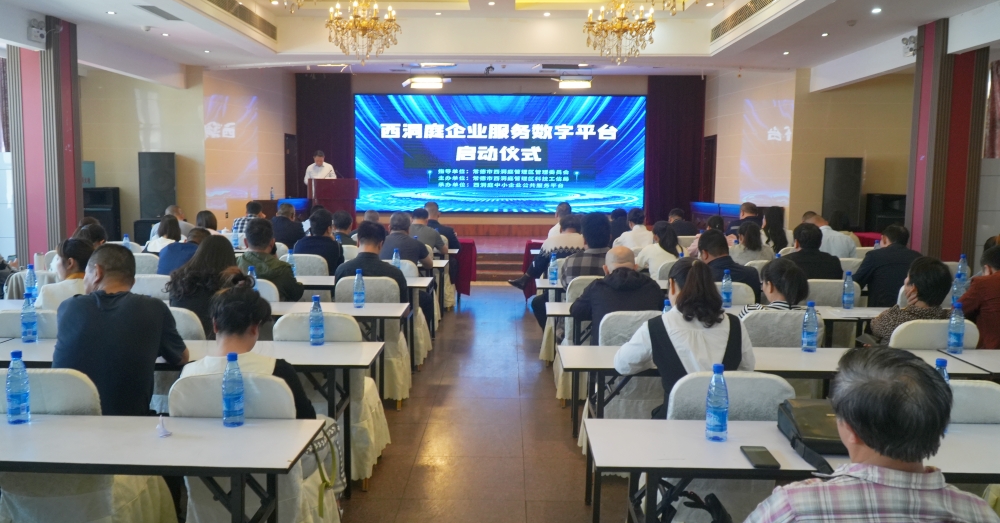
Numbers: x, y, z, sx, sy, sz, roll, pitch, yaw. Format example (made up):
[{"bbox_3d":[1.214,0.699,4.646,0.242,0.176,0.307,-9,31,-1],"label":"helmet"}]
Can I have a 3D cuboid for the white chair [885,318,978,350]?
[{"bbox_3d":[2.144,0.701,4.007,0.470,0.890,0.560,1,6,1],"label":"white chair"}]

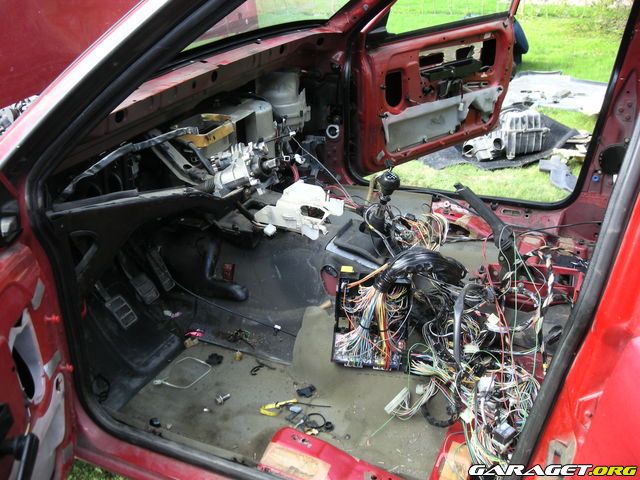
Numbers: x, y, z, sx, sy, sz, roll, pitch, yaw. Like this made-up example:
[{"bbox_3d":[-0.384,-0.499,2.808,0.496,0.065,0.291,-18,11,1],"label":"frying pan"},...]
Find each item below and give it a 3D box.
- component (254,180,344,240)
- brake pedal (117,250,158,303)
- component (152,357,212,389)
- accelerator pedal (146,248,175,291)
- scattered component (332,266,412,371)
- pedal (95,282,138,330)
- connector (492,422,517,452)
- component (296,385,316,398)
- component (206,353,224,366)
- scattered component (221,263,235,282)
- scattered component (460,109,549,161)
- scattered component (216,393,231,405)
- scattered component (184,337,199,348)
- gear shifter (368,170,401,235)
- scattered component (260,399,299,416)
[{"bbox_3d":[-0.048,-0.079,1.660,0.200,0.085,0.150,5,27,13],"label":"component"},{"bbox_3d":[-0.442,0.092,1.580,0.040,0.135,0.048,-20,14,35],"label":"brake pedal"},{"bbox_3d":[-0.321,0.316,1.530,0.087,0.012,0.121,12,28,26],"label":"component"},{"bbox_3d":[-0.411,0.076,1.670,0.025,0.108,0.040,-13,18,33],"label":"accelerator pedal"},{"bbox_3d":[0.130,0.190,1.559,0.180,0.225,0.085,5,-6,13],"label":"scattered component"},{"bbox_3d":[-0.480,0.157,1.525,0.032,0.116,0.048,-39,2,35],"label":"pedal"},{"bbox_3d":[0.336,0.360,1.180,0.030,0.038,0.030,-19,31,-30],"label":"connector"},{"bbox_3d":[-0.030,0.341,1.463,0.034,0.014,0.044,13,29,27],"label":"component"},{"bbox_3d":[-0.249,0.285,1.544,0.042,0.015,0.038,-6,27,-9],"label":"component"},{"bbox_3d":[-0.256,0.090,1.790,0.036,0.050,0.022,-2,27,0],"label":"scattered component"},{"bbox_3d":[1.054,-0.608,3.720,0.450,0.230,0.240,-1,27,3],"label":"scattered component"},{"bbox_3d":[-0.212,0.347,1.419,0.034,0.018,0.019,-19,32,-31],"label":"scattered component"},{"bbox_3d":[-0.325,0.261,1.641,0.022,0.018,0.041,22,34,40],"label":"scattered component"},{"bbox_3d":[0.157,-0.093,1.602,0.060,0.158,0.056,6,29,-3],"label":"gear shifter"},{"bbox_3d":[-0.086,0.368,1.410,0.085,0.012,0.039,-8,26,-15],"label":"scattered component"}]

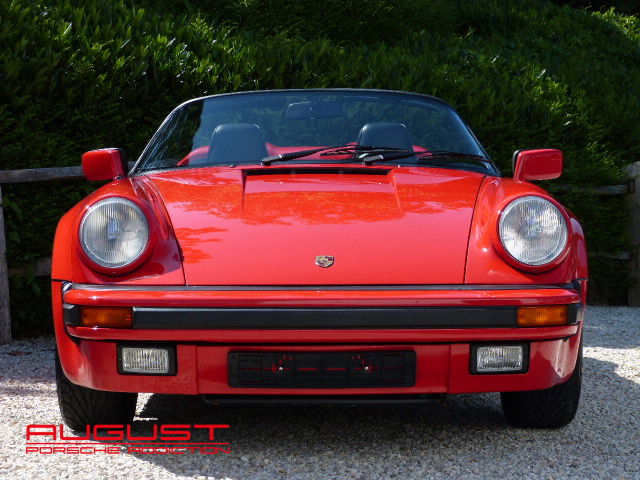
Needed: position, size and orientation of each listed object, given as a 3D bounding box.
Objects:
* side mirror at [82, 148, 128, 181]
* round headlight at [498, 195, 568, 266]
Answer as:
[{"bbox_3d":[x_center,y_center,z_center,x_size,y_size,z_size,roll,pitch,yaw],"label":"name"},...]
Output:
[{"bbox_3d":[-0.795,-0.278,6.020,0.185,0.120,0.100,0,1,-1],"label":"side mirror"},{"bbox_3d":[0.629,-0.026,4.790,0.210,0.220,0.140,0,1,-1],"label":"round headlight"}]

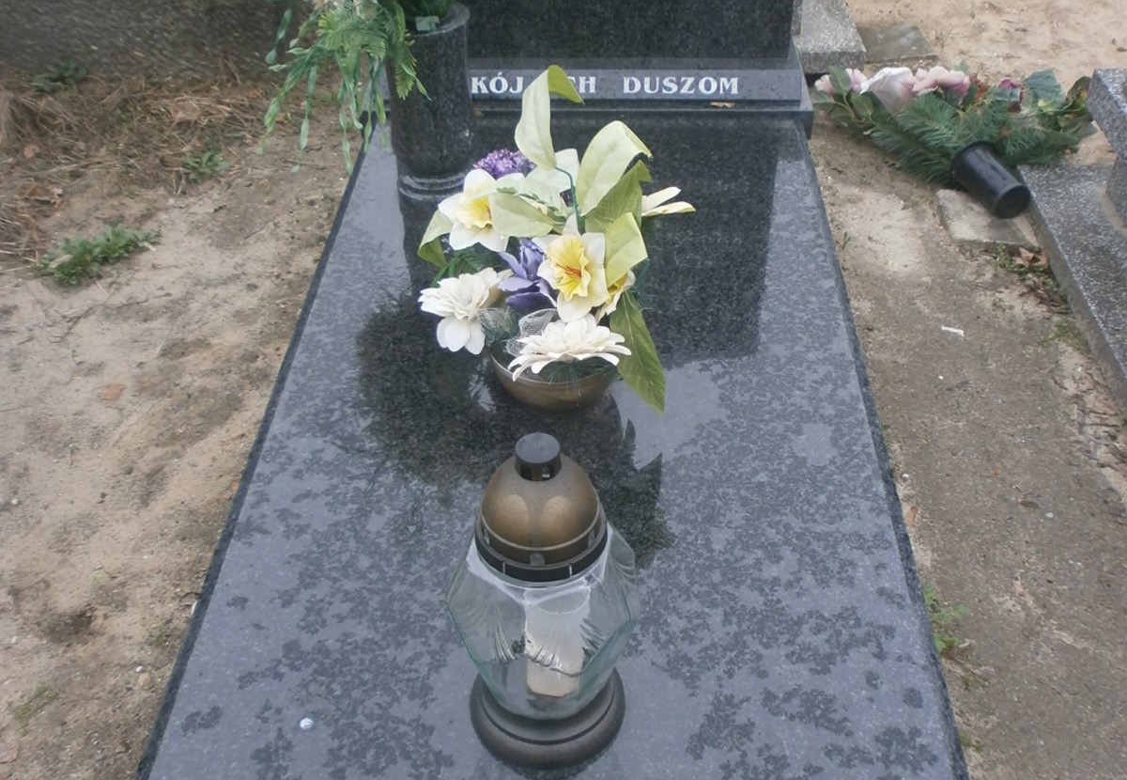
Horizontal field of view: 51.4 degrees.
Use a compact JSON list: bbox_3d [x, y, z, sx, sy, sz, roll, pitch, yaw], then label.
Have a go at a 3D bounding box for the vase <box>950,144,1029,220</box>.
[{"bbox_3d":[0.897,-0.428,2.434,0.121,0.121,0.137,-15,51,-16],"label":"vase"}]

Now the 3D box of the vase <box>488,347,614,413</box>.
[{"bbox_3d":[-0.013,-0.031,1.587,0.172,0.082,0.172,1,40,2],"label":"vase"}]

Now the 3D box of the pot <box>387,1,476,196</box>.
[{"bbox_3d":[-0.221,-0.493,1.982,0.141,0.286,0.141,-1,40,1],"label":"pot"}]

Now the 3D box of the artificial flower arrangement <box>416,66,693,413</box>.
[{"bbox_3d":[-0.013,-0.185,1.482,0.357,0.409,0.315,1,40,2],"label":"artificial flower arrangement"}]

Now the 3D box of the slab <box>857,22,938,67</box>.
[{"bbox_3d":[0.856,-0.927,3.190,0.263,0.052,0.210,1,39,2],"label":"slab"}]

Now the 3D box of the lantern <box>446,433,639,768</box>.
[{"bbox_3d":[-0.018,0.189,1.103,0.183,0.367,0.183,1,40,2],"label":"lantern"}]

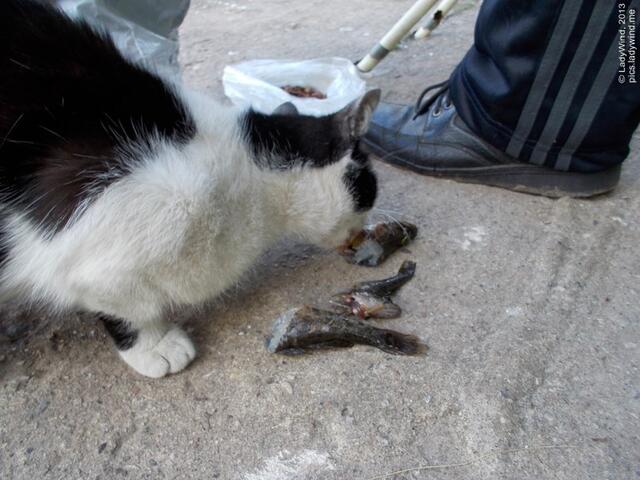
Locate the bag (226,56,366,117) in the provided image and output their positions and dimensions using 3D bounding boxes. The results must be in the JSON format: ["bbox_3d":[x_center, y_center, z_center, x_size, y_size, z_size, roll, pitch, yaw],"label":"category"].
[{"bbox_3d":[-0.033,-0.194,0.700,0.175,0.050,0.140,0,39,0],"label":"bag"}]

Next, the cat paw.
[{"bbox_3d":[-0.115,0.078,0.380,0.046,0.030,0.037,24,45,26],"label":"cat paw"}]

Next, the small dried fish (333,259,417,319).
[{"bbox_3d":[0.044,0.041,0.437,0.075,0.016,0.036,-23,44,-26],"label":"small dried fish"}]

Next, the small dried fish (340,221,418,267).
[{"bbox_3d":[0.053,0.003,0.475,0.069,0.027,0.034,-21,44,-24],"label":"small dried fish"}]

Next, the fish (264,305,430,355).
[{"bbox_3d":[0.019,0.068,0.400,0.118,0.022,0.030,4,39,5],"label":"fish"}]

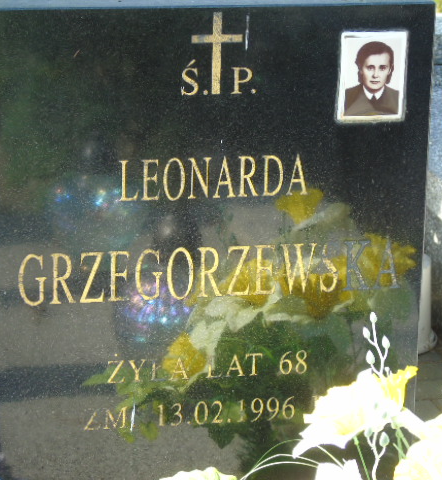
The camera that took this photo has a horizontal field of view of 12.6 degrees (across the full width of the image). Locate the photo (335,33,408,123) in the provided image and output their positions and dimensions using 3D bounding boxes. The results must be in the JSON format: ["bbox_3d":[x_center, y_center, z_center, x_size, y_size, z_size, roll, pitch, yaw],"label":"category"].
[{"bbox_3d":[0.193,-0.204,2.510,0.090,0.117,0.010,-2,15,-14],"label":"photo"}]

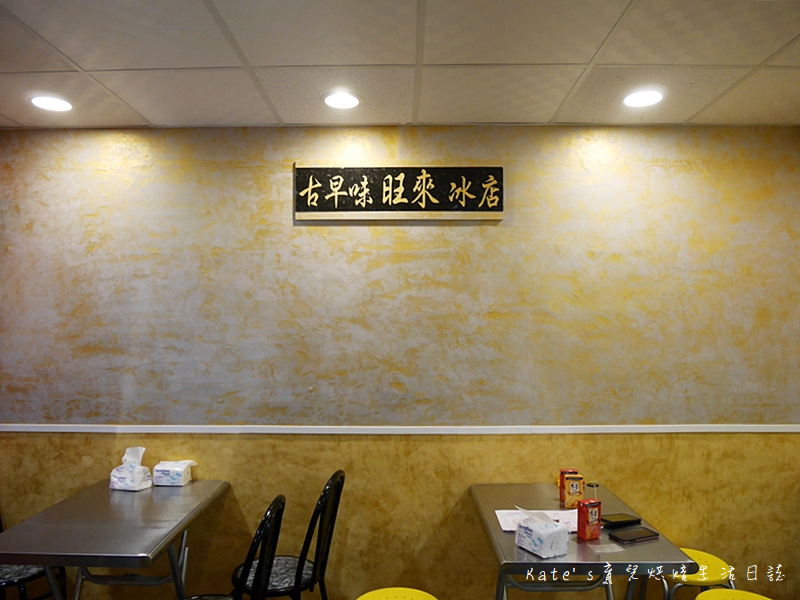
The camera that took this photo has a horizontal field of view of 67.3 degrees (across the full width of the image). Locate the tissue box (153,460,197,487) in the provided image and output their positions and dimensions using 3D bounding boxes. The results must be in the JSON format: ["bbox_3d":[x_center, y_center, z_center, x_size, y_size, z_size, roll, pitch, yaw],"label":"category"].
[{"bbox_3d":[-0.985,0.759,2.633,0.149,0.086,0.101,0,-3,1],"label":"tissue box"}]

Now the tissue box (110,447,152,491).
[{"bbox_3d":[-1.146,0.713,2.574,0.133,0.166,0.099,-1,-3,13],"label":"tissue box"}]

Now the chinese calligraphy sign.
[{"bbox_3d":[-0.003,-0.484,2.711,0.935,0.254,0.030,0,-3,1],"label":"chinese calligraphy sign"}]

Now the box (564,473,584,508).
[{"bbox_3d":[0.658,0.724,2.271,0.064,0.114,0.045,0,-3,7],"label":"box"}]

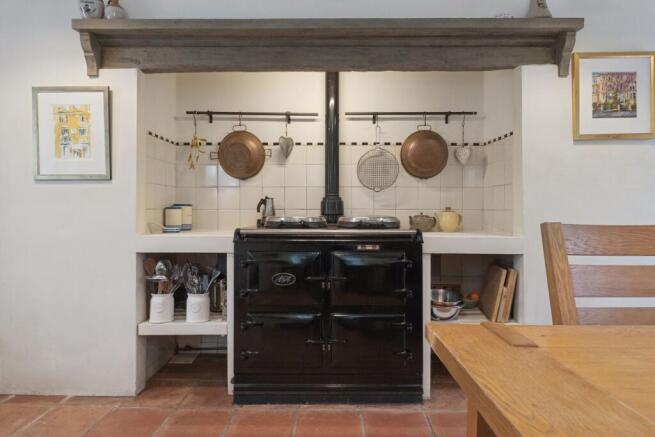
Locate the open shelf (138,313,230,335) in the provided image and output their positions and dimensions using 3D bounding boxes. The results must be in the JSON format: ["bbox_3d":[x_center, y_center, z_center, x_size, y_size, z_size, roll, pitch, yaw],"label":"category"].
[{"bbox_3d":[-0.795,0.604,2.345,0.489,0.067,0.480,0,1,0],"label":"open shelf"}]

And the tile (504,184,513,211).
[{"bbox_3d":[1.068,-0.118,2.250,0.010,0.152,0.092,0,1,0],"label":"tile"}]

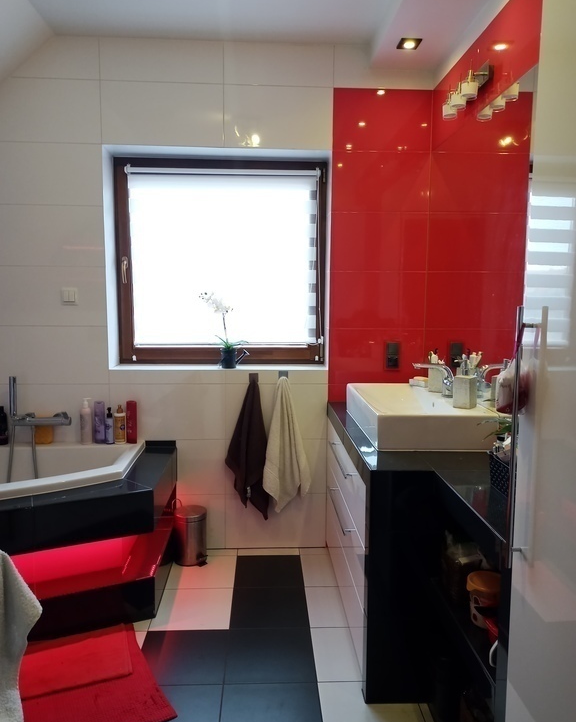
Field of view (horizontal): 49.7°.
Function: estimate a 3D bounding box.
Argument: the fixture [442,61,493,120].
[{"bbox_3d":[0.702,-1.070,2.453,0.112,0.155,0.328,0,6,-3],"label":"fixture"}]

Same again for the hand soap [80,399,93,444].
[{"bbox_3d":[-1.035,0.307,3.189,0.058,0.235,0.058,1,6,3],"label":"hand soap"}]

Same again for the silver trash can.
[{"bbox_3d":[-0.485,0.894,3.172,0.200,0.255,0.168,6,8,42],"label":"silver trash can"}]

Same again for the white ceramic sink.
[{"bbox_3d":[0.522,0.218,2.594,0.433,0.135,0.701,0,7,-3],"label":"white ceramic sink"}]

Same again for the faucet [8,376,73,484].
[{"bbox_3d":[-1.248,0.346,3.105,0.310,0.532,0.158,0,7,-3],"label":"faucet"}]

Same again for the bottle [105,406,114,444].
[{"bbox_3d":[-0.916,0.330,3.200,0.042,0.188,0.042,0,6,-3],"label":"bottle"}]

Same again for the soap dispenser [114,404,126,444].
[{"bbox_3d":[-0.854,0.328,3.171,0.057,0.200,0.051,0,7,-3],"label":"soap dispenser"}]

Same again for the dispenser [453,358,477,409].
[{"bbox_3d":[0.686,0.086,2.407,0.072,0.190,0.066,5,8,37],"label":"dispenser"}]

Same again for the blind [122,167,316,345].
[{"bbox_3d":[-0.343,-0.546,3.359,1.030,0.950,0.050,0,6,-3],"label":"blind"}]

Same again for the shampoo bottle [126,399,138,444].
[{"bbox_3d":[-0.805,0.313,3.208,0.055,0.222,0.040,1,6,3],"label":"shampoo bottle"}]

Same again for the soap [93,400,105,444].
[{"bbox_3d":[-0.969,0.313,3.201,0.055,0.222,0.040,0,6,-3],"label":"soap"}]

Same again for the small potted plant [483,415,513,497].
[{"bbox_3d":[0.654,0.275,1.809,0.148,0.222,0.148,0,7,-3],"label":"small potted plant"}]

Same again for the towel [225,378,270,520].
[{"bbox_3d":[-0.208,0.457,3.208,0.234,0.739,0.099,0,7,-3],"label":"towel"}]

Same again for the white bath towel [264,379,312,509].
[{"bbox_3d":[-0.003,0.436,3.215,0.248,0.719,0.099,0,7,-3],"label":"white bath towel"}]

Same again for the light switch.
[{"bbox_3d":[-1.093,-0.322,3.111,0.085,0.087,0.013,0,7,-3],"label":"light switch"}]

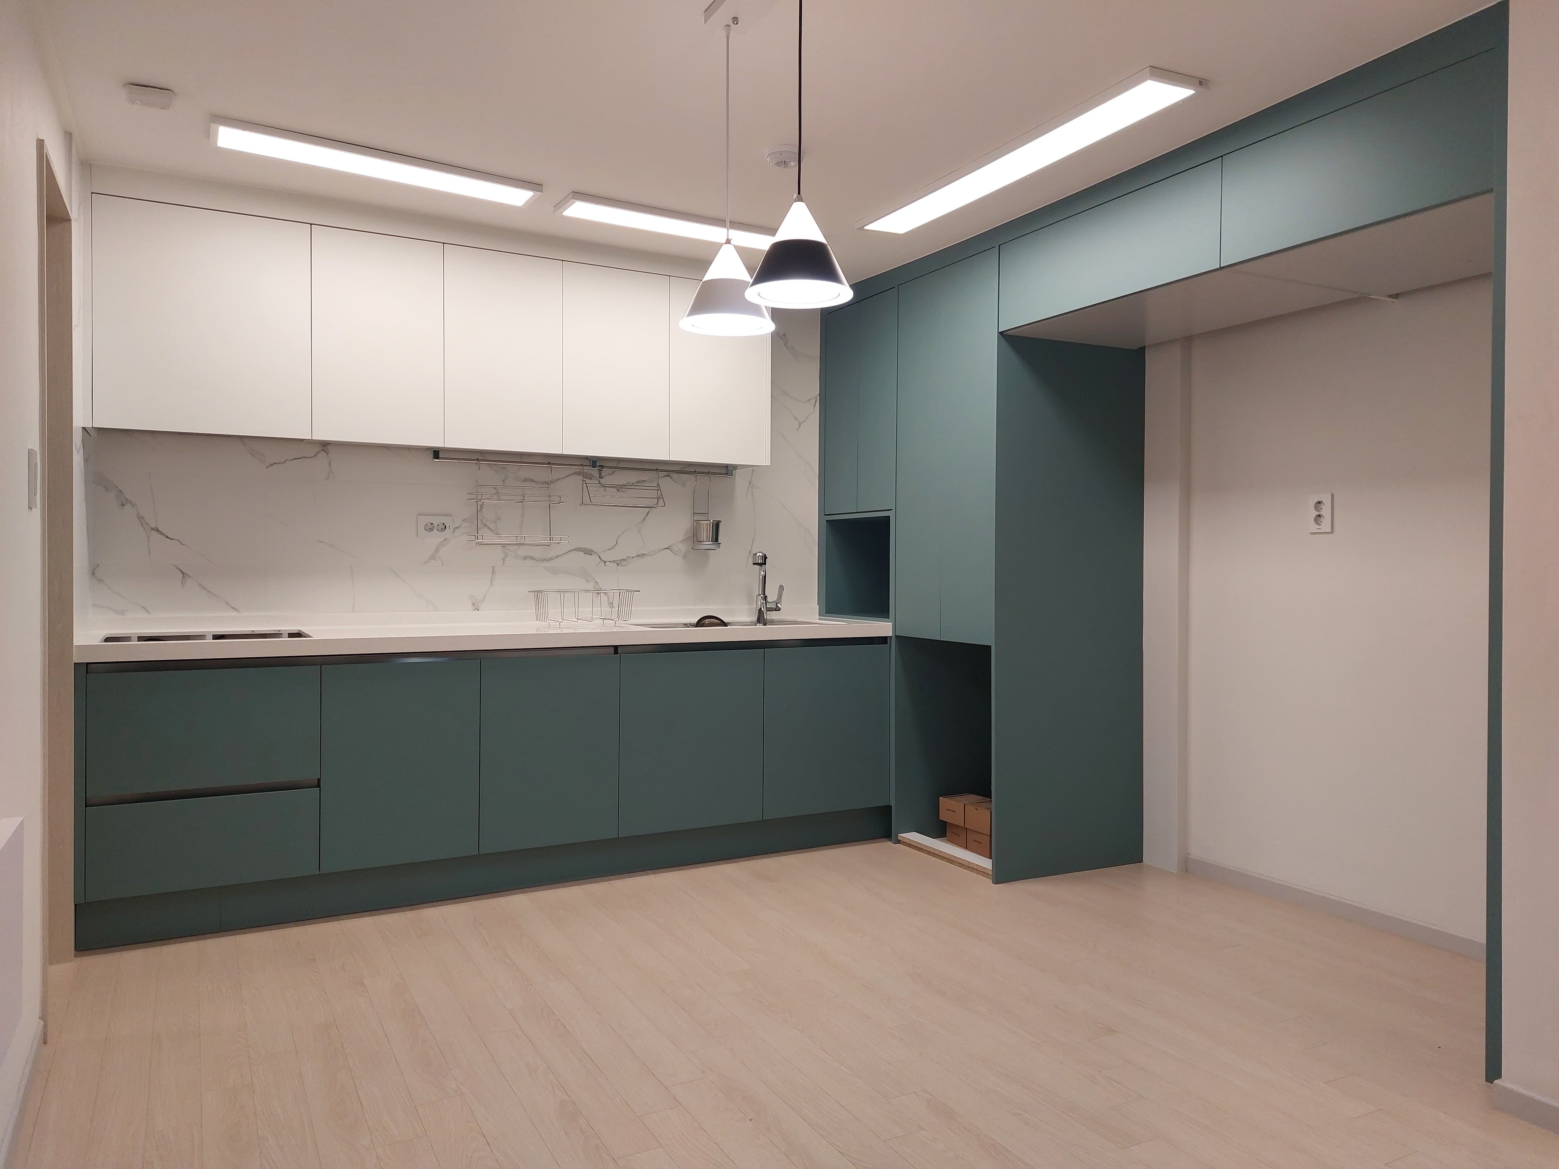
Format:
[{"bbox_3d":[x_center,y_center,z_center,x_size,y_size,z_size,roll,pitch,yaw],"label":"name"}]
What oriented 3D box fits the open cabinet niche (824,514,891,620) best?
[{"bbox_3d":[0.533,-0.071,4.653,0.469,0.415,0.508,0,1,-28],"label":"open cabinet niche"}]

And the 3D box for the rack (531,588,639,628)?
[{"bbox_3d":[-0.727,0.089,4.001,0.357,0.133,0.199,0,1,-28],"label":"rack"}]

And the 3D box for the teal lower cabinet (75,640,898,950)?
[{"bbox_3d":[-0.899,0.622,3.933,2.743,0.827,0.586,0,1,-28],"label":"teal lower cabinet"}]

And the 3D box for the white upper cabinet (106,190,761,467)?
[{"bbox_3d":[-1.129,-0.819,3.909,2.287,0.692,0.373,0,1,-28],"label":"white upper cabinet"}]

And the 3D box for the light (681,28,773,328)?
[{"bbox_3d":[-0.113,-0.884,2.335,0.208,0.660,0.208,0,1,0],"label":"light"}]

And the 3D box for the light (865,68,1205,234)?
[{"bbox_3d":[0.655,-1.226,3.180,0.197,0.029,1.308,0,1,-28],"label":"light"}]

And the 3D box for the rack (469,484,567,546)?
[{"bbox_3d":[-0.986,-0.262,4.089,0.347,0.230,0.129,0,1,-28],"label":"rack"}]

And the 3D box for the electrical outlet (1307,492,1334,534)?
[{"bbox_3d":[1.736,-0.229,3.475,0.013,0.122,0.075,0,1,-28],"label":"electrical outlet"}]

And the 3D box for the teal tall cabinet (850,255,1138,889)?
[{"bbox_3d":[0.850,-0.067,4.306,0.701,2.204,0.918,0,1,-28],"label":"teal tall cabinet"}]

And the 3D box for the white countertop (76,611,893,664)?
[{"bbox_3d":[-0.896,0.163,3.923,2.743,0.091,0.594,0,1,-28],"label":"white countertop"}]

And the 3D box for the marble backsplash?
[{"bbox_3d":[-1.038,-0.519,4.170,2.756,1.326,0.020,0,1,-28],"label":"marble backsplash"}]

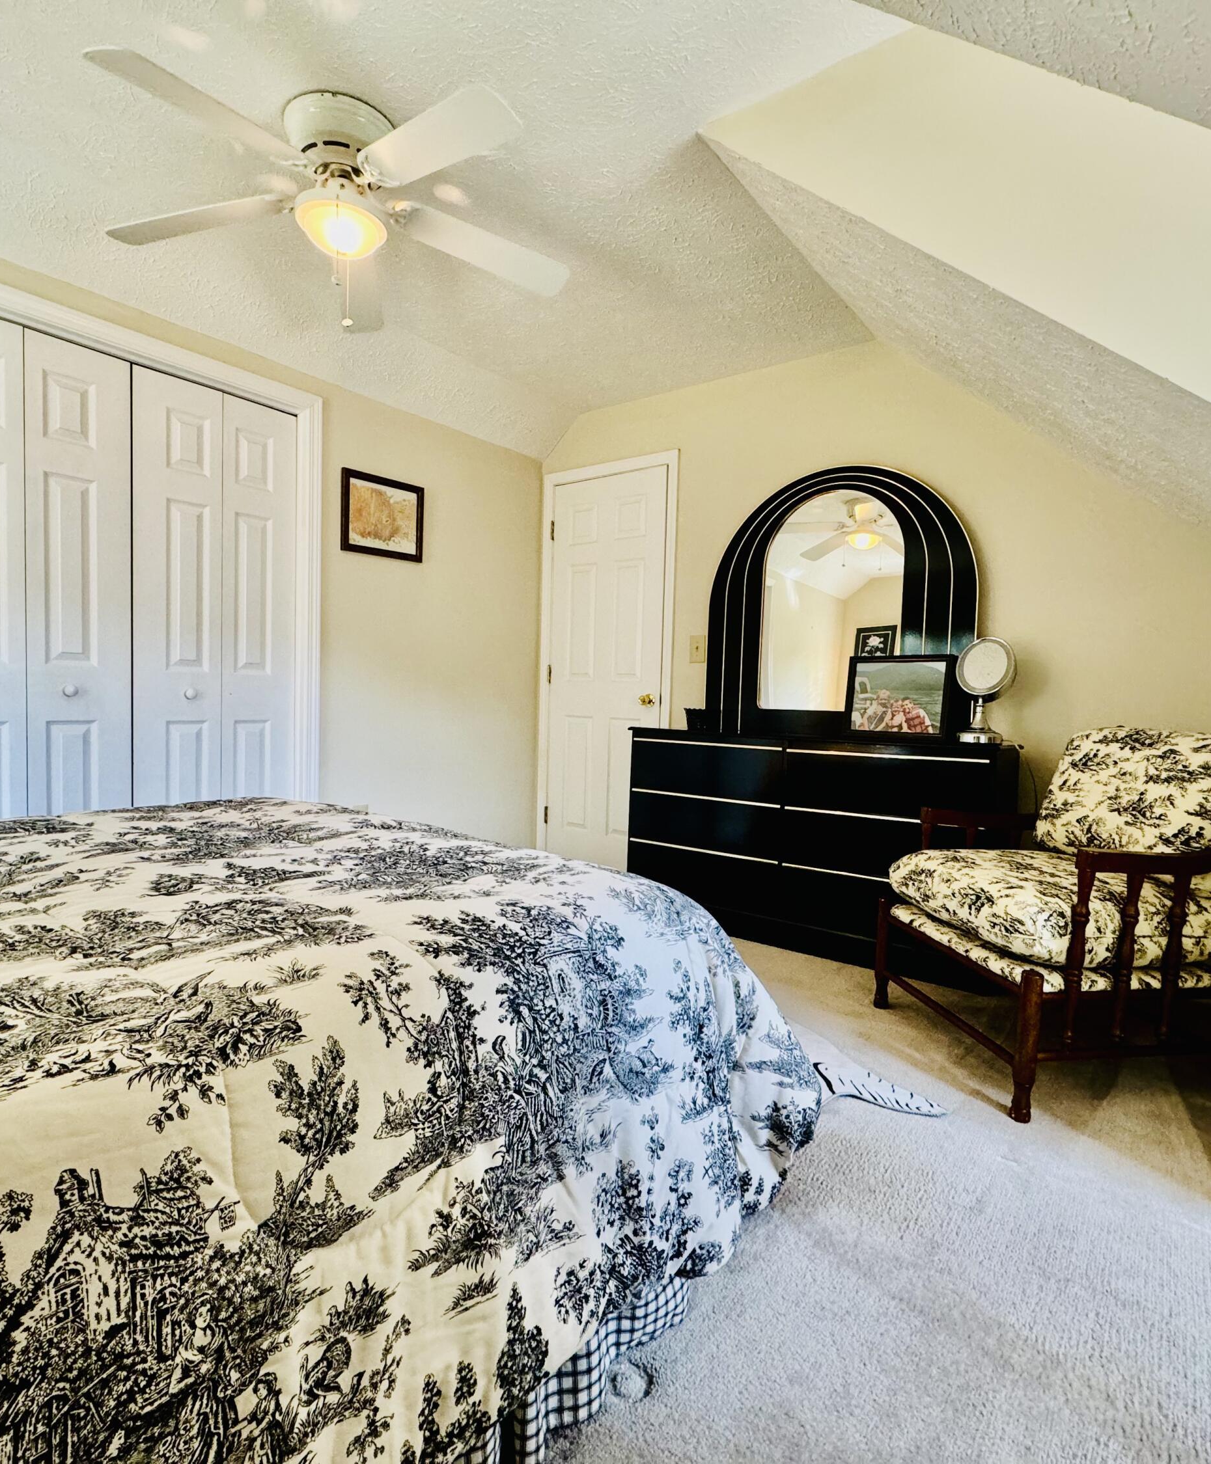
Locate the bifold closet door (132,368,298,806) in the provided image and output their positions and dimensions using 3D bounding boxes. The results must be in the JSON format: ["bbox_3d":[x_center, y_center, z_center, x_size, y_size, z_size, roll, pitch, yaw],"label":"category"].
[{"bbox_3d":[-1.434,-0.232,2.922,0.038,2.006,0.603,3,3,37],"label":"bifold closet door"}]

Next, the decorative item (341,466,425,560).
[{"bbox_3d":[-0.945,-0.923,3.404,0.024,0.335,0.424,3,3,37],"label":"decorative item"}]

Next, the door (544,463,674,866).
[{"bbox_3d":[0.002,-0.258,3.998,0.706,2.035,0.040,3,3,37],"label":"door"}]

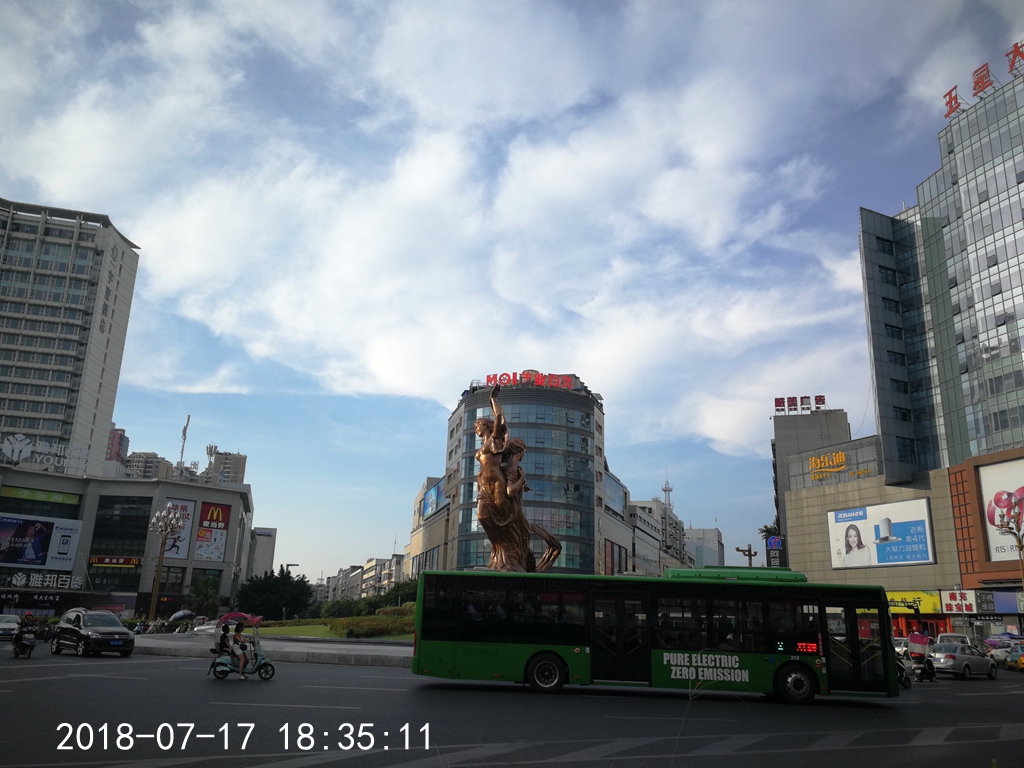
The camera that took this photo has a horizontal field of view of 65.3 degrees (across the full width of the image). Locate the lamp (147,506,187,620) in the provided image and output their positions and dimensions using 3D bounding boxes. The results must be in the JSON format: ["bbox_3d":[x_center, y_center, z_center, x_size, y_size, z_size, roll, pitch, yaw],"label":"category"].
[{"bbox_3d":[-25.571,13.254,58.302,2.500,9.200,2.500,2,-16,0],"label":"lamp"}]

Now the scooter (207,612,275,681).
[{"bbox_3d":[-6.898,6.719,20.575,1.640,1.680,0.680,4,-17,-7],"label":"scooter"}]

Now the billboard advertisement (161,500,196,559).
[{"bbox_3d":[-40.120,17.425,96.011,0.250,6.990,3.436,-14,-23,43],"label":"billboard advertisement"}]

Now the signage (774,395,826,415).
[{"bbox_3d":[47.630,3.471,132.000,8.300,2.800,0.400,-4,-18,21],"label":"signage"}]

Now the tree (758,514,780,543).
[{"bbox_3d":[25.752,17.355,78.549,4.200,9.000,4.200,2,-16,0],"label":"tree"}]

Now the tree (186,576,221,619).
[{"bbox_3d":[-24.886,17.643,64.623,2.800,4.400,2.800,2,-16,0],"label":"tree"}]

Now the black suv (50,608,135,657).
[{"bbox_3d":[-15.978,9.477,30.466,4.450,1.680,1.810,-13,-22,42],"label":"black suv"}]

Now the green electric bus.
[{"bbox_3d":[3.583,6.508,21.135,11.950,3.150,2.550,1,-16,4],"label":"green electric bus"}]

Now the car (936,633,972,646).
[{"bbox_3d":[21.675,13.212,39.069,1.740,1.780,4.350,-7,-19,27],"label":"car"}]

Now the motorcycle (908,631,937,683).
[{"bbox_3d":[16.653,11.071,32.376,0.750,1.820,1.750,-11,-21,38],"label":"motorcycle"}]

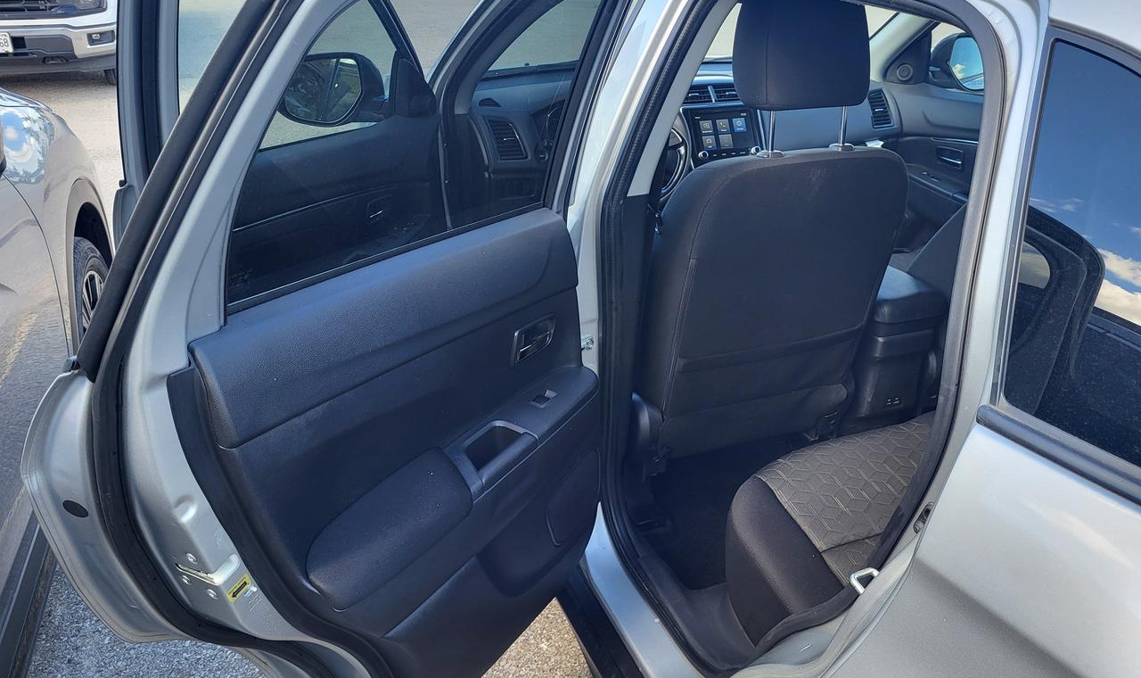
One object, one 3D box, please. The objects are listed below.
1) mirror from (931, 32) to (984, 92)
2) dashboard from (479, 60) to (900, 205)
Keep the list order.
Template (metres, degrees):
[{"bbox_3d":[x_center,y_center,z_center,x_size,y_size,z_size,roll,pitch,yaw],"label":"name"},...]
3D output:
[{"bbox_3d":[1.274,-0.898,2.817,0.225,0.185,0.140,-5,25,-11],"label":"mirror"},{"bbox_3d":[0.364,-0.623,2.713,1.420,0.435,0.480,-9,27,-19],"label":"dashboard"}]

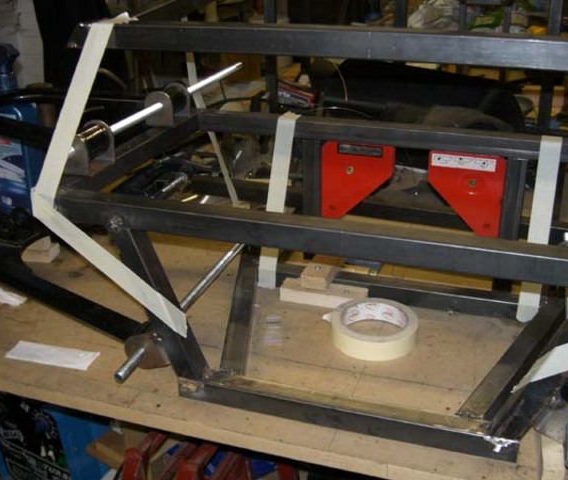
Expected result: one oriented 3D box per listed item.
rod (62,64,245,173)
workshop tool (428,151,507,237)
[{"bbox_3d":[-0.157,-0.190,0.974,0.043,0.048,0.502,7,27,18],"label":"rod"},{"bbox_3d":[0.242,-0.063,0.938,0.102,0.114,0.020,7,27,18],"label":"workshop tool"}]

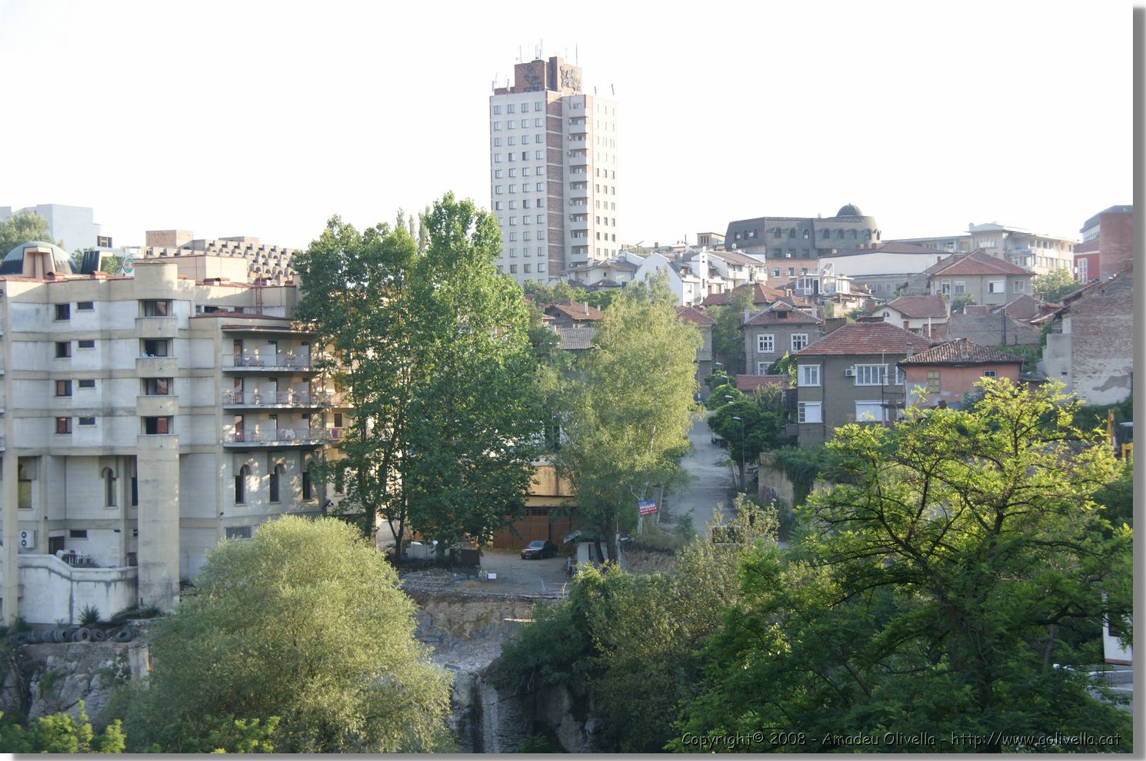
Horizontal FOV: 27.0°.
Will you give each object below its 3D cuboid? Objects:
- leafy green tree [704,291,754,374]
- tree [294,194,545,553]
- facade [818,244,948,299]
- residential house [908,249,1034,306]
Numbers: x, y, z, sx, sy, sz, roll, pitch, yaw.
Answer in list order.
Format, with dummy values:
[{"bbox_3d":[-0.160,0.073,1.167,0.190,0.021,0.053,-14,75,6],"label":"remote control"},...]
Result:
[{"bbox_3d":[16.484,-4.934,253.000,5.600,9.100,5.500,-1,-1,6],"label":"leafy green tree"},{"bbox_3d":[-12.260,-0.370,191.000,20.000,29.030,15.000,-1,-1,0],"label":"tree"},{"bbox_3d":[45.700,-16.200,350.000,14.000,8.000,14.500,0,0,-29],"label":"facade"},{"bbox_3d":[49.870,-12.370,299.000,15.500,8.120,11.000,-1,-1,3],"label":"residential house"}]

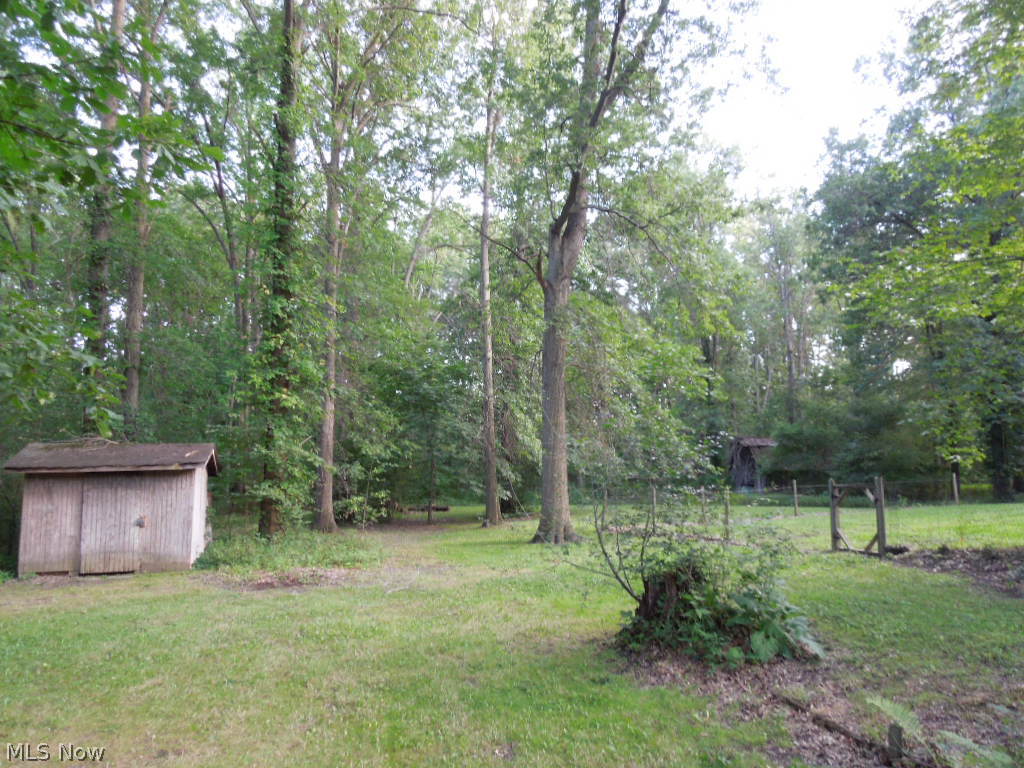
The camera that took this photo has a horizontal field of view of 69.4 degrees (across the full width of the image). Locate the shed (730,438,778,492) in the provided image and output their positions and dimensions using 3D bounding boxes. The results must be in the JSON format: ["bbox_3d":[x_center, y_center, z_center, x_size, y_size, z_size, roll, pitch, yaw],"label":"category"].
[{"bbox_3d":[12.851,4.314,39.538,2.150,2.900,2.200,0,-6,0],"label":"shed"}]

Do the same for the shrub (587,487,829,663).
[{"bbox_3d":[2.120,2.070,8.150,2.300,1.570,1.900,0,-6,0],"label":"shrub"}]

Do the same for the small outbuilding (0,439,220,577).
[{"bbox_3d":[-7.606,2.334,14.447,3.221,2.335,2.400,2,-6,-16],"label":"small outbuilding"}]

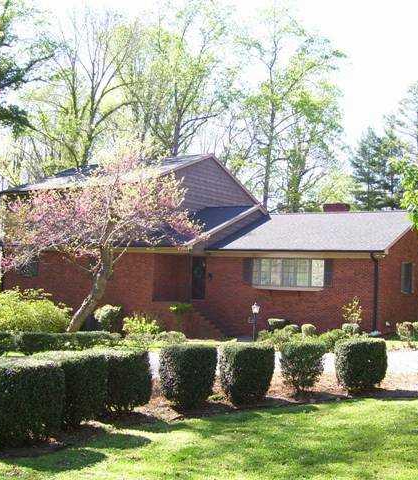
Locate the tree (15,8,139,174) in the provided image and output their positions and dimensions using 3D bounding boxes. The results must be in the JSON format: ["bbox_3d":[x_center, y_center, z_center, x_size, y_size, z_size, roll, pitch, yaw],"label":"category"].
[{"bbox_3d":[-11.031,-6.588,55.000,10.300,24.600,10.000,2,-3,0],"label":"tree"}]

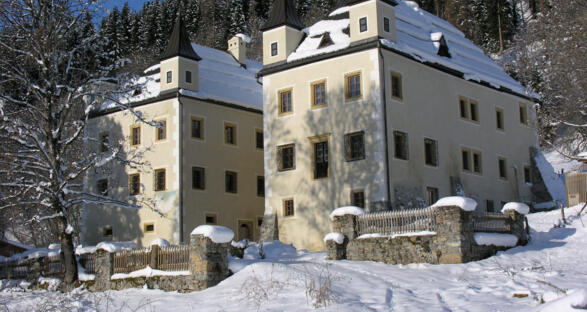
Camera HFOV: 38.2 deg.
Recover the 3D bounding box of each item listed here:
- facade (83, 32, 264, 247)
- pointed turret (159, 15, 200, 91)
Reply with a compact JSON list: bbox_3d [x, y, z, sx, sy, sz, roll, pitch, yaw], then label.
[{"bbox_3d":[-5.423,-0.623,66.294,10.058,16.685,18.988,-9,-11,39],"label":"facade"},{"bbox_3d":[-7.842,-7.011,58.159,2.012,5.875,2.012,-9,-11,39],"label":"pointed turret"}]

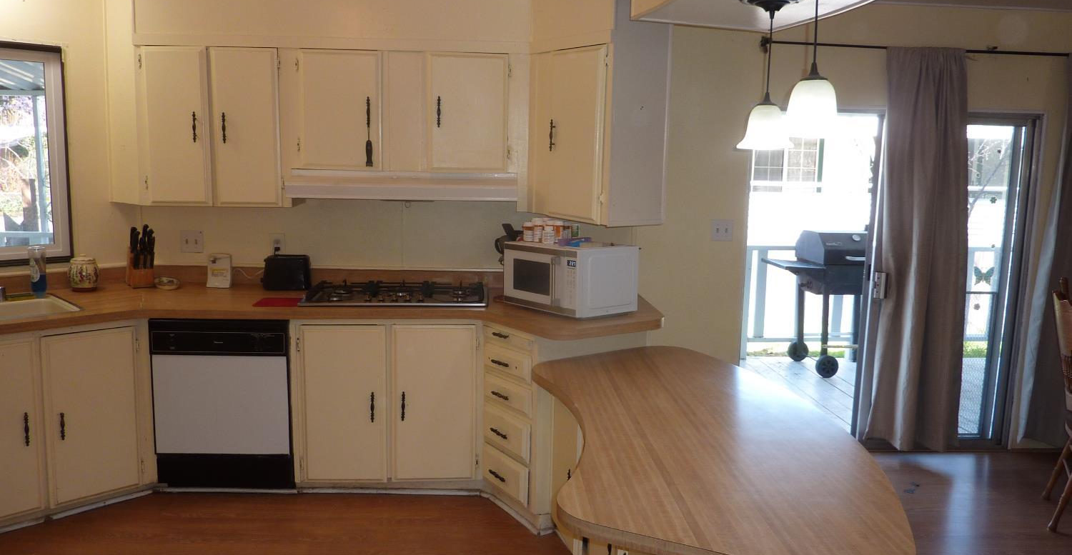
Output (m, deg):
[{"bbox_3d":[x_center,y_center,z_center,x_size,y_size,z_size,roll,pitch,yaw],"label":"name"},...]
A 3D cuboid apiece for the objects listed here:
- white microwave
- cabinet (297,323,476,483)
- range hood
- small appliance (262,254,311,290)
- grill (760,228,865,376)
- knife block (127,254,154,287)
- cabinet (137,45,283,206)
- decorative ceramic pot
[{"bbox_3d":[0.154,-0.011,3.703,0.395,0.302,0.500,-7,12,-42],"label":"white microwave"},{"bbox_3d":[-0.711,0.563,3.959,0.868,0.816,0.600,1,9,-2],"label":"cabinet"},{"bbox_3d":[-0.652,-0.471,3.922,1.112,0.142,0.420,1,9,-2],"label":"range hood"},{"bbox_3d":[-1.313,-0.032,4.117,0.250,0.185,0.165,1,9,-2],"label":"small appliance"},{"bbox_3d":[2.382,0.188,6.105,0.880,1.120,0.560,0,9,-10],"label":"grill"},{"bbox_3d":[-2.093,-0.043,4.092,0.115,0.180,0.130,-4,10,-31],"label":"knife block"},{"bbox_3d":[-1.575,-0.751,3.901,0.689,0.765,0.320,1,9,-2],"label":"cabinet"},{"bbox_3d":[-2.340,-0.033,3.995,0.160,0.185,0.160,1,9,-2],"label":"decorative ceramic pot"}]

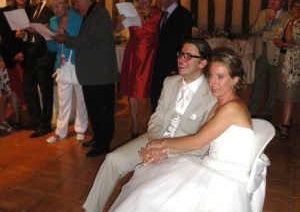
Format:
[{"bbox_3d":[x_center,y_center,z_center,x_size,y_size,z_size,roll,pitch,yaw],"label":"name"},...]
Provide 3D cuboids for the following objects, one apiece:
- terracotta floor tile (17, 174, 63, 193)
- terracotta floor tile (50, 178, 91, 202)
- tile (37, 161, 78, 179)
[{"bbox_3d":[-0.947,0.679,3.608,0.300,0.020,0.300,7,16,17],"label":"terracotta floor tile"},{"bbox_3d":[-0.635,0.702,3.438,0.300,0.020,0.300,5,15,18],"label":"terracotta floor tile"},{"bbox_3d":[-0.848,0.605,3.892,0.300,0.020,0.300,7,16,17],"label":"tile"}]

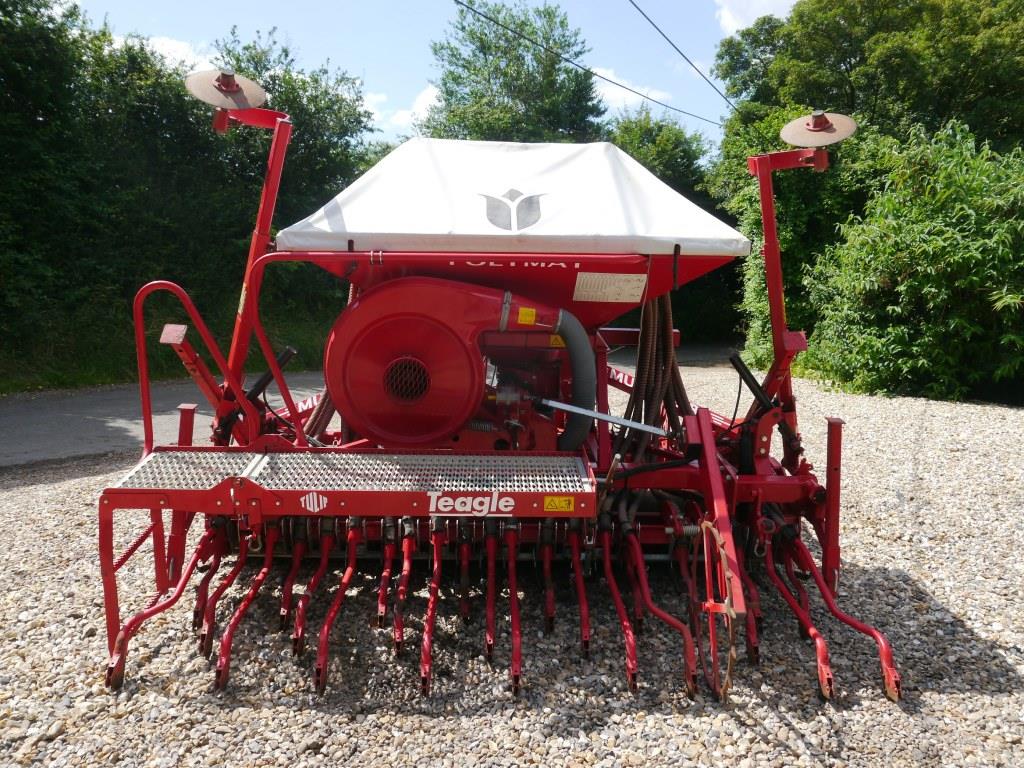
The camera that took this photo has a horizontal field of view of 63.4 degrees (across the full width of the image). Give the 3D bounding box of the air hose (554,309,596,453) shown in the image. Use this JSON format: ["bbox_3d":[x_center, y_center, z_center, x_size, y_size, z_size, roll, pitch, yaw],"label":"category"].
[{"bbox_3d":[0.290,0.009,3.784,0.205,0.707,0.140,0,10,0],"label":"air hose"}]

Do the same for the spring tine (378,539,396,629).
[{"bbox_3d":[-0.556,0.877,3.680,0.043,0.291,0.337,0,10,0],"label":"spring tine"}]

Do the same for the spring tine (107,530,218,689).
[{"bbox_3d":[-1.348,0.861,3.250,0.245,0.402,0.593,0,12,-1],"label":"spring tine"}]

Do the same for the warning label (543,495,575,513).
[{"bbox_3d":[0.170,0.432,2.980,0.107,0.055,0.003,0,12,-1],"label":"warning label"}]

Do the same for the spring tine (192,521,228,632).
[{"bbox_3d":[-1.255,0.810,3.450,0.130,0.402,0.185,0,12,-1],"label":"spring tine"}]

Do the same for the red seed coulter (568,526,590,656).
[{"bbox_3d":[0.288,0.866,3.533,0.062,0.363,0.540,0,10,0],"label":"red seed coulter"}]

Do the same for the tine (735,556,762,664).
[{"bbox_3d":[0.946,0.876,3.345,0.058,0.356,0.391,0,12,-1],"label":"tine"}]

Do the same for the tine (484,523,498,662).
[{"bbox_3d":[-0.087,0.867,3.533,0.046,0.403,0.540,0,10,0],"label":"tine"}]

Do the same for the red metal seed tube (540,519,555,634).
[{"bbox_3d":[0.152,0.810,3.450,0.052,0.418,0.190,0,12,-1],"label":"red metal seed tube"}]

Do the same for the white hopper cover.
[{"bbox_3d":[0.011,-0.917,4.039,2.022,0.539,1.070,0,10,0],"label":"white hopper cover"}]

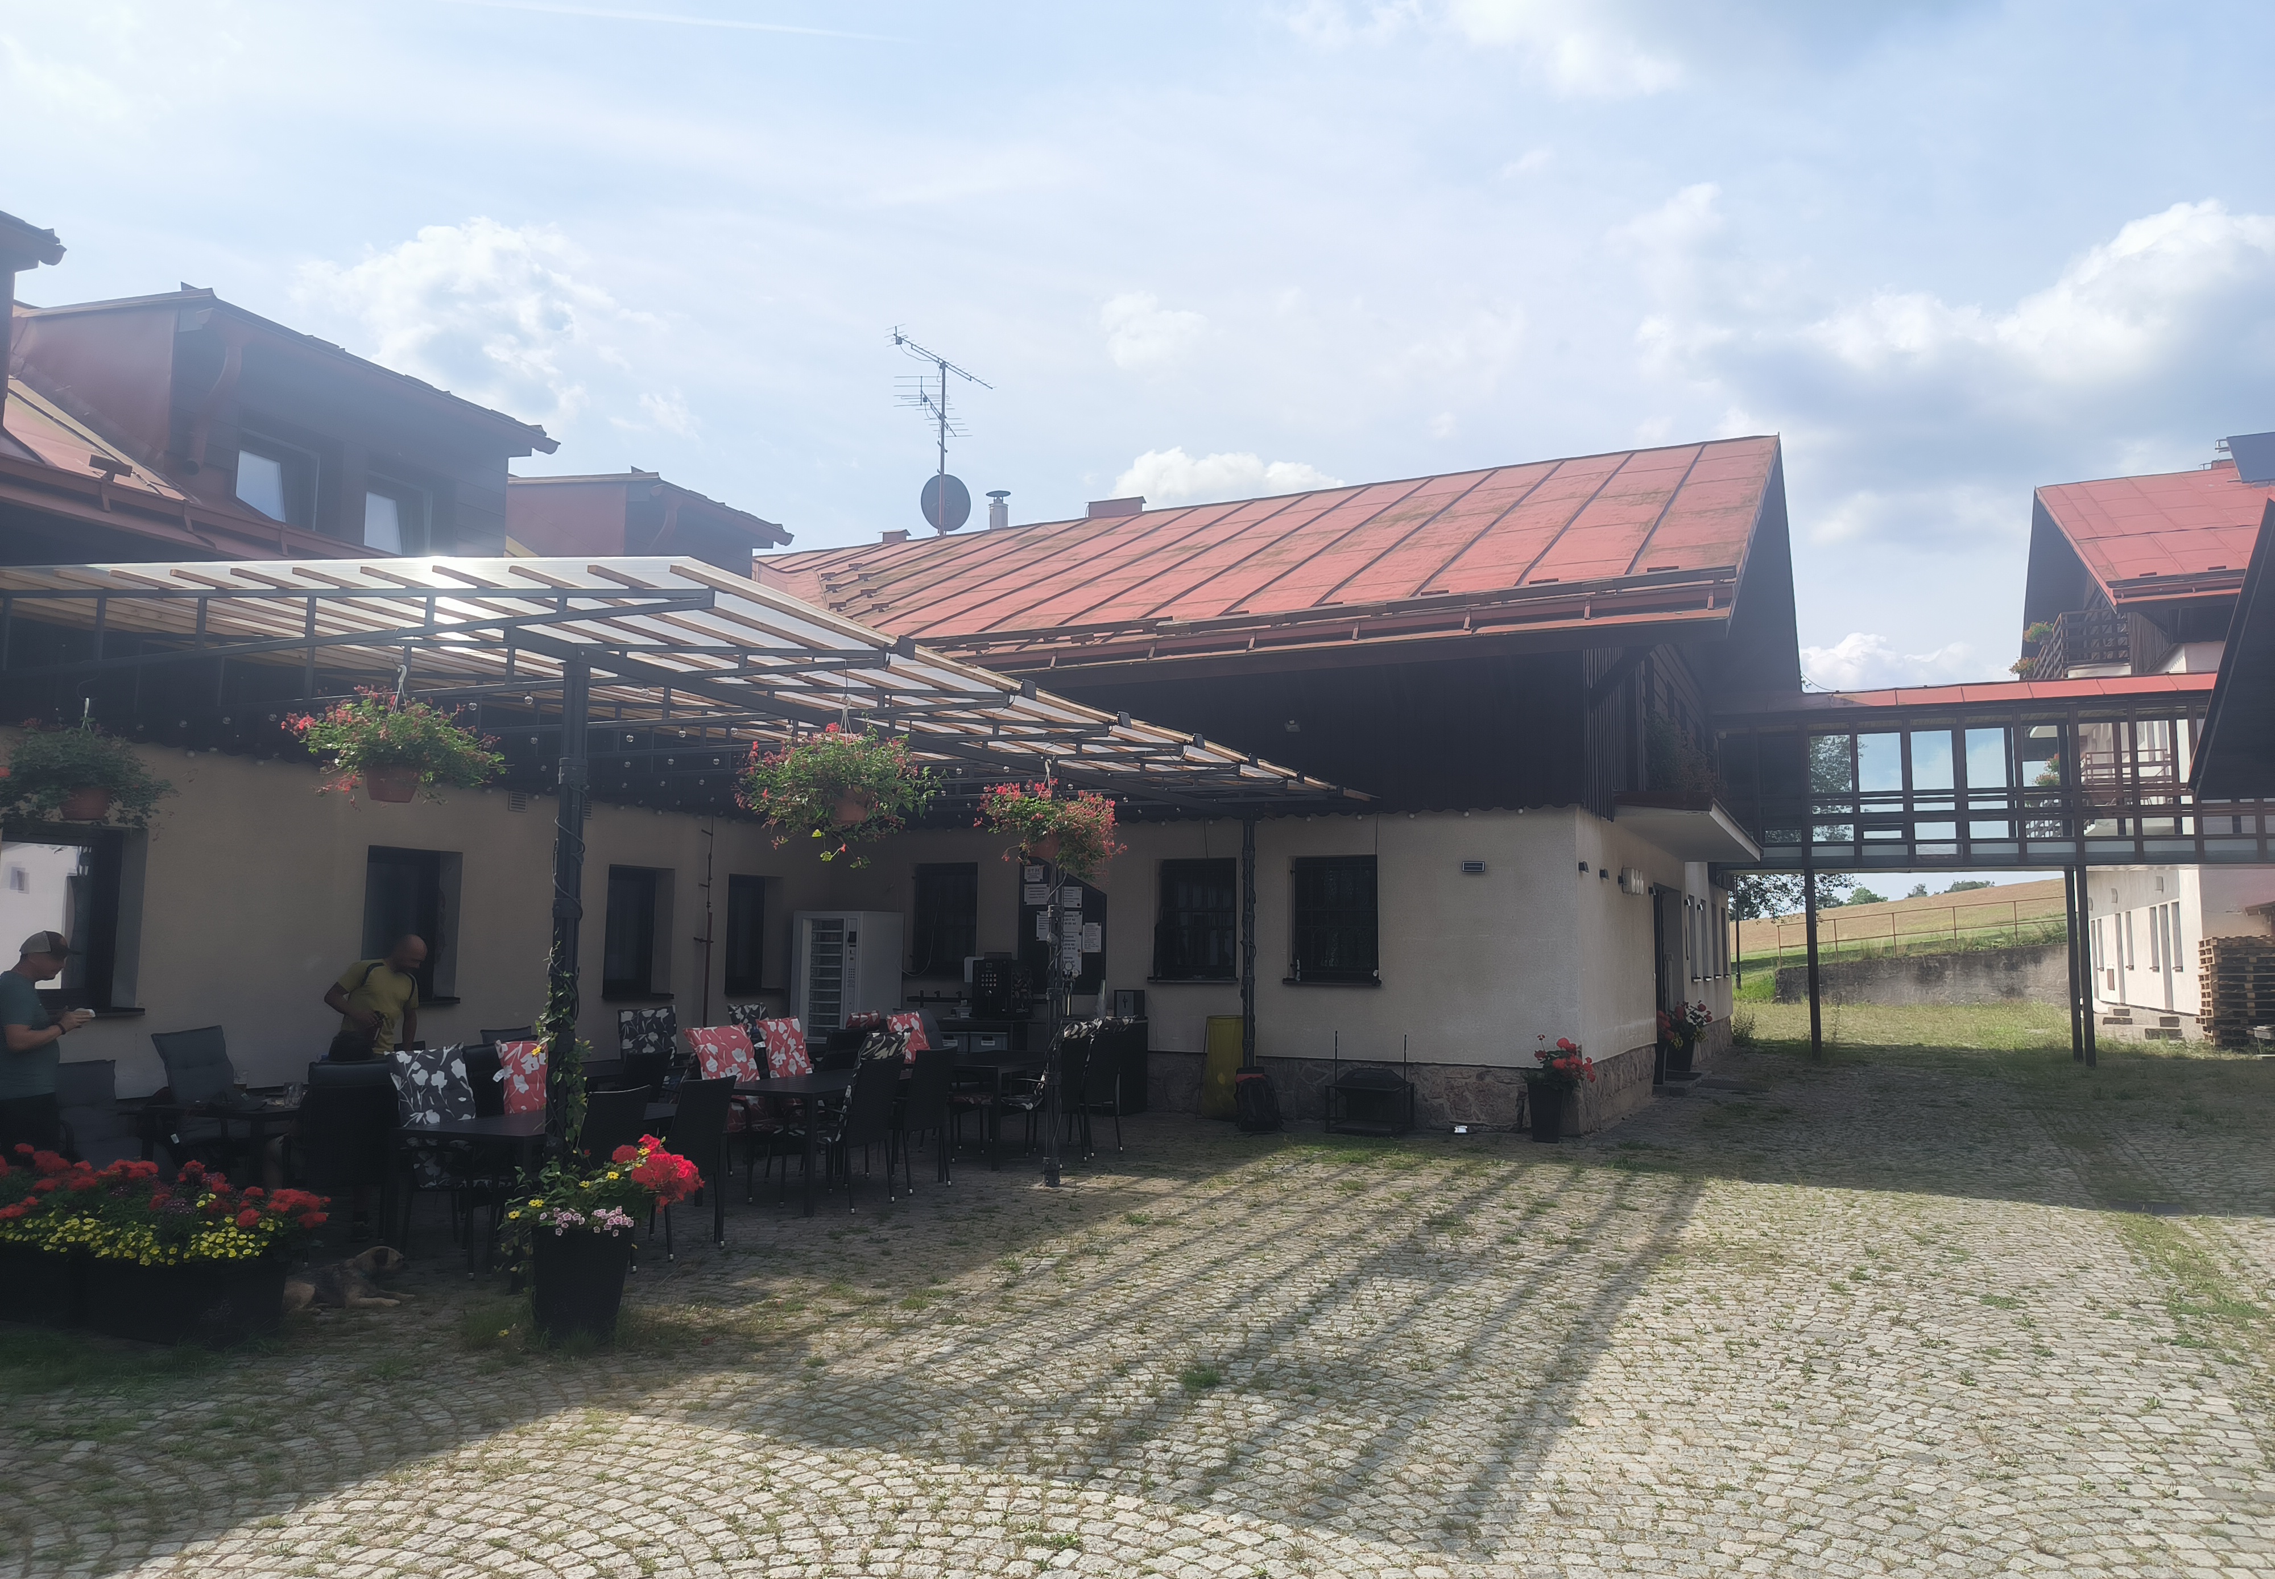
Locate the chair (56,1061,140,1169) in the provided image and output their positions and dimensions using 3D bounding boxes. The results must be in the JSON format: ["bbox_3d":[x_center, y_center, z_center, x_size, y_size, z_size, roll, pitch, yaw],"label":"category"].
[{"bbox_3d":[-5.896,2.033,8.876,0.680,0.970,0.600,-3,-7,26],"label":"chair"}]

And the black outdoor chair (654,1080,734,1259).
[{"bbox_3d":[-2.650,2.079,8.820,0.630,0.920,0.560,-3,-7,26],"label":"black outdoor chair"}]

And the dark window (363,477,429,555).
[{"bbox_3d":[-5.697,-2.007,12.108,0.120,0.700,0.590,-3,-7,28],"label":"dark window"}]

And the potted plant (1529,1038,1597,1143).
[{"bbox_3d":[3.419,2.414,12.750,0.510,0.833,0.480,-2,-7,24],"label":"potted plant"}]

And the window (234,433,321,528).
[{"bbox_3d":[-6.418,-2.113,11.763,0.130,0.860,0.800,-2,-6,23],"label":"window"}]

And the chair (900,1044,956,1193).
[{"bbox_3d":[-1.642,2.248,10.853,0.600,0.930,0.560,-2,-7,24],"label":"chair"}]

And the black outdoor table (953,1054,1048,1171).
[{"bbox_3d":[-1.063,2.476,12.344,0.880,0.740,1.500,-3,-7,26],"label":"black outdoor table"}]

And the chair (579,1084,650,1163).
[{"bbox_3d":[-2.878,1.985,8.033,0.600,0.930,0.560,-2,-7,24],"label":"chair"}]

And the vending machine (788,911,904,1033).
[{"bbox_3d":[-2.892,2.172,15.743,0.830,1.870,0.760,-2,-7,24],"label":"vending machine"}]

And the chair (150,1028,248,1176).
[{"bbox_3d":[-5.524,1.997,9.423,0.750,1.100,0.600,-2,-6,23],"label":"chair"}]

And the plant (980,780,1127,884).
[{"bbox_3d":[-0.581,0.282,10.632,0.930,0.640,0.850,0,-6,0],"label":"plant"}]

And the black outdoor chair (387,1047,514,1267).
[{"bbox_3d":[-3.626,1.976,8.395,0.660,1.040,0.570,-3,-7,26],"label":"black outdoor chair"}]

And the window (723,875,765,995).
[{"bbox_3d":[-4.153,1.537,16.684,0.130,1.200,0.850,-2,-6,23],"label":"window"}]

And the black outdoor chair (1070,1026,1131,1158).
[{"bbox_3d":[-0.466,2.499,12.990,0.650,0.940,0.560,-2,-6,23],"label":"black outdoor chair"}]

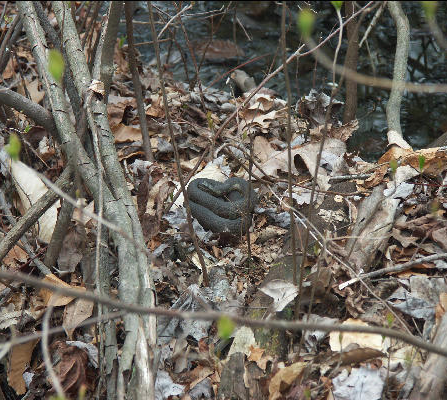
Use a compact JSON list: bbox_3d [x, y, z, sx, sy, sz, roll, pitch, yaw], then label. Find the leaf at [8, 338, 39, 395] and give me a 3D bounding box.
[{"bbox_3d":[-0.294,0.245,4.500,0.047,0.081,0.030,0,17,0],"label":"leaf"}]

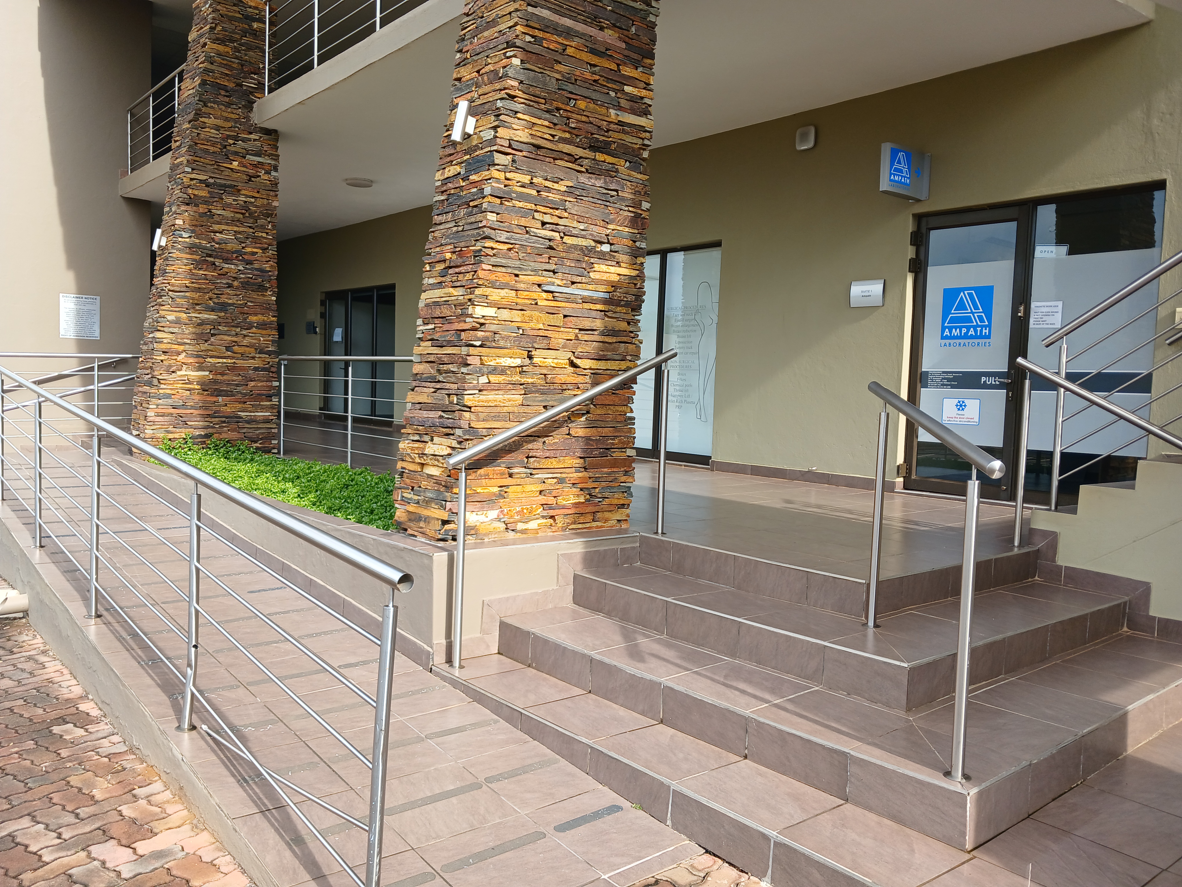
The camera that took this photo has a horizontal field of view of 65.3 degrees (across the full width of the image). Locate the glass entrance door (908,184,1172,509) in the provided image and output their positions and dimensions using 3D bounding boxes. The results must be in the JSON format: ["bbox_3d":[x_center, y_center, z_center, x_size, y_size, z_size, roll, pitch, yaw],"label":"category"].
[{"bbox_3d":[3.030,-0.634,6.531,0.100,2.119,1.760,-1,5,-39],"label":"glass entrance door"}]

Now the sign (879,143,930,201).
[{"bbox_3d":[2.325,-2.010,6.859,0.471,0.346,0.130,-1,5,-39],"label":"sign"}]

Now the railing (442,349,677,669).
[{"bbox_3d":[-0.094,0.230,4.229,1.331,1.395,0.080,-1,5,-41],"label":"railing"}]

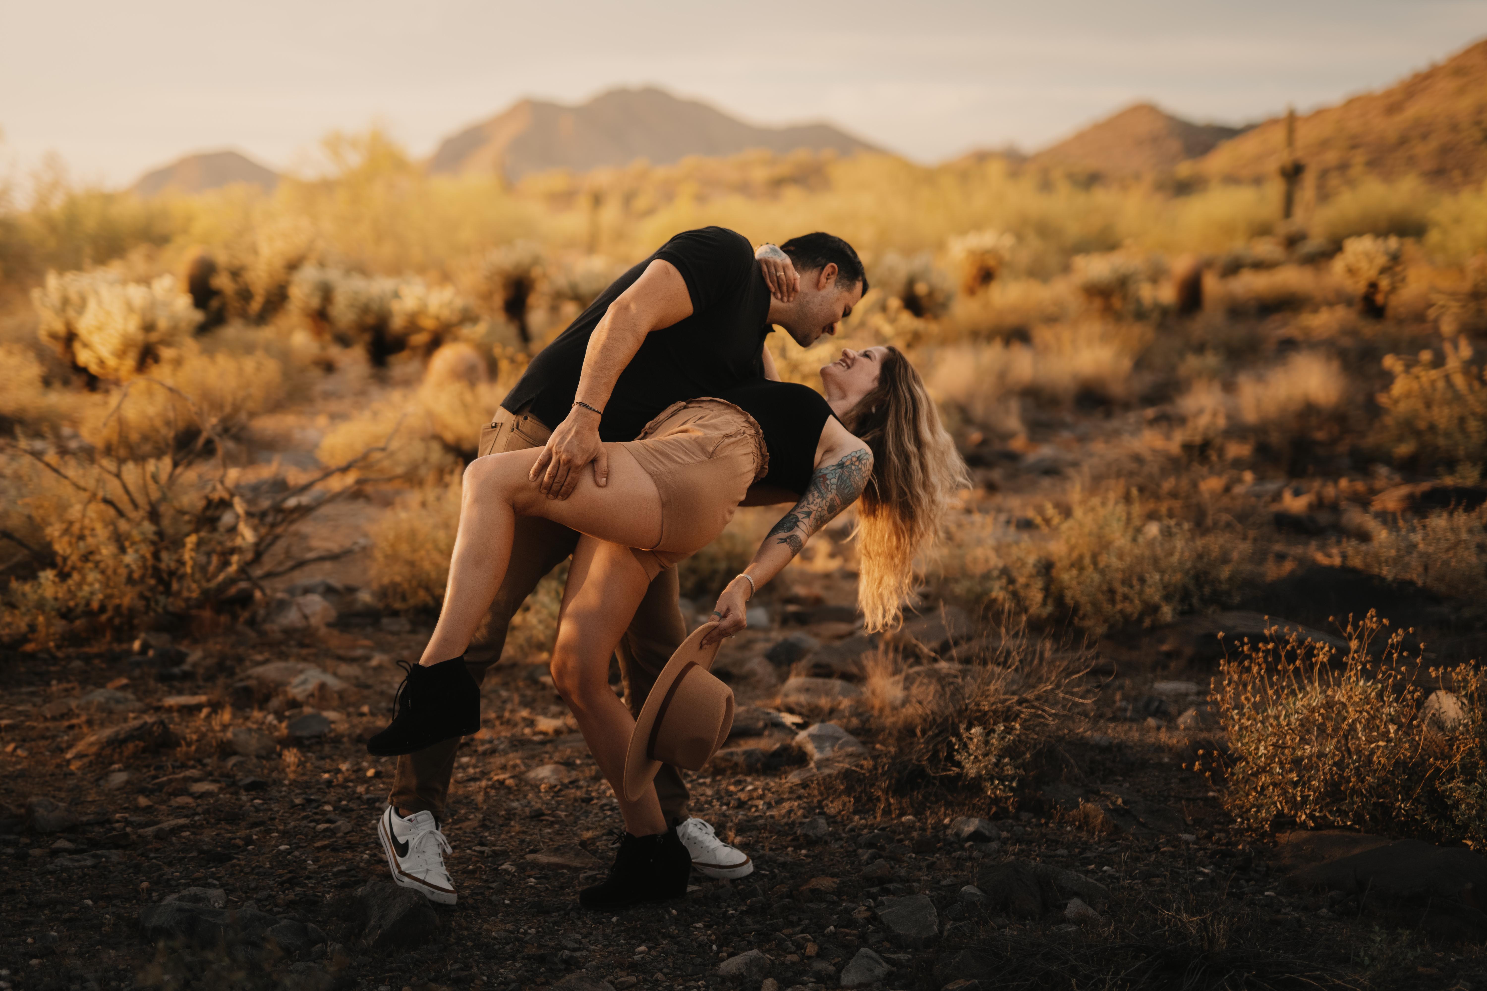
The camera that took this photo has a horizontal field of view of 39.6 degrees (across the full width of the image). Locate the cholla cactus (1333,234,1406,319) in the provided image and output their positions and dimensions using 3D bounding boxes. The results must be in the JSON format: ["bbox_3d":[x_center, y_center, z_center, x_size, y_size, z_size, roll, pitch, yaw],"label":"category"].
[{"bbox_3d":[8.136,-2.836,26.824,0.939,1.111,0.863,0,8,0],"label":"cholla cactus"}]

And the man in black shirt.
[{"bbox_3d":[-0.243,0.125,4.177,0.920,1.330,0.620,3,8,24],"label":"man in black shirt"}]

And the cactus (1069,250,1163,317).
[{"bbox_3d":[4.874,-2.725,26.839,1.196,0.887,1.100,0,8,0],"label":"cactus"}]

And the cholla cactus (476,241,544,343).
[{"bbox_3d":[-2.439,-2.102,21.543,0.730,1.075,0.671,0,8,0],"label":"cholla cactus"}]

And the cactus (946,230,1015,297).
[{"bbox_3d":[3.657,-3.513,31.779,1.058,1.120,0.973,0,8,0],"label":"cactus"}]

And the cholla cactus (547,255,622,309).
[{"bbox_3d":[-2.137,-2.820,27.771,1.002,0.825,0.922,0,8,0],"label":"cholla cactus"}]

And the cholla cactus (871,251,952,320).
[{"bbox_3d":[2.178,-2.695,26.542,1.048,0.907,0.964,0,8,0],"label":"cholla cactus"}]

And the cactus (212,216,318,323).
[{"bbox_3d":[-5.908,-2.756,25.394,1.305,1.336,1.201,0,8,0],"label":"cactus"}]

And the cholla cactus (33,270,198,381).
[{"bbox_3d":[-5.114,-1.370,16.751,1.343,0.913,1.236,0,8,0],"label":"cholla cactus"}]

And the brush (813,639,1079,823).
[{"bbox_3d":[0.507,0.497,4.966,0.630,0.380,0.550,0,8,0],"label":"brush"}]

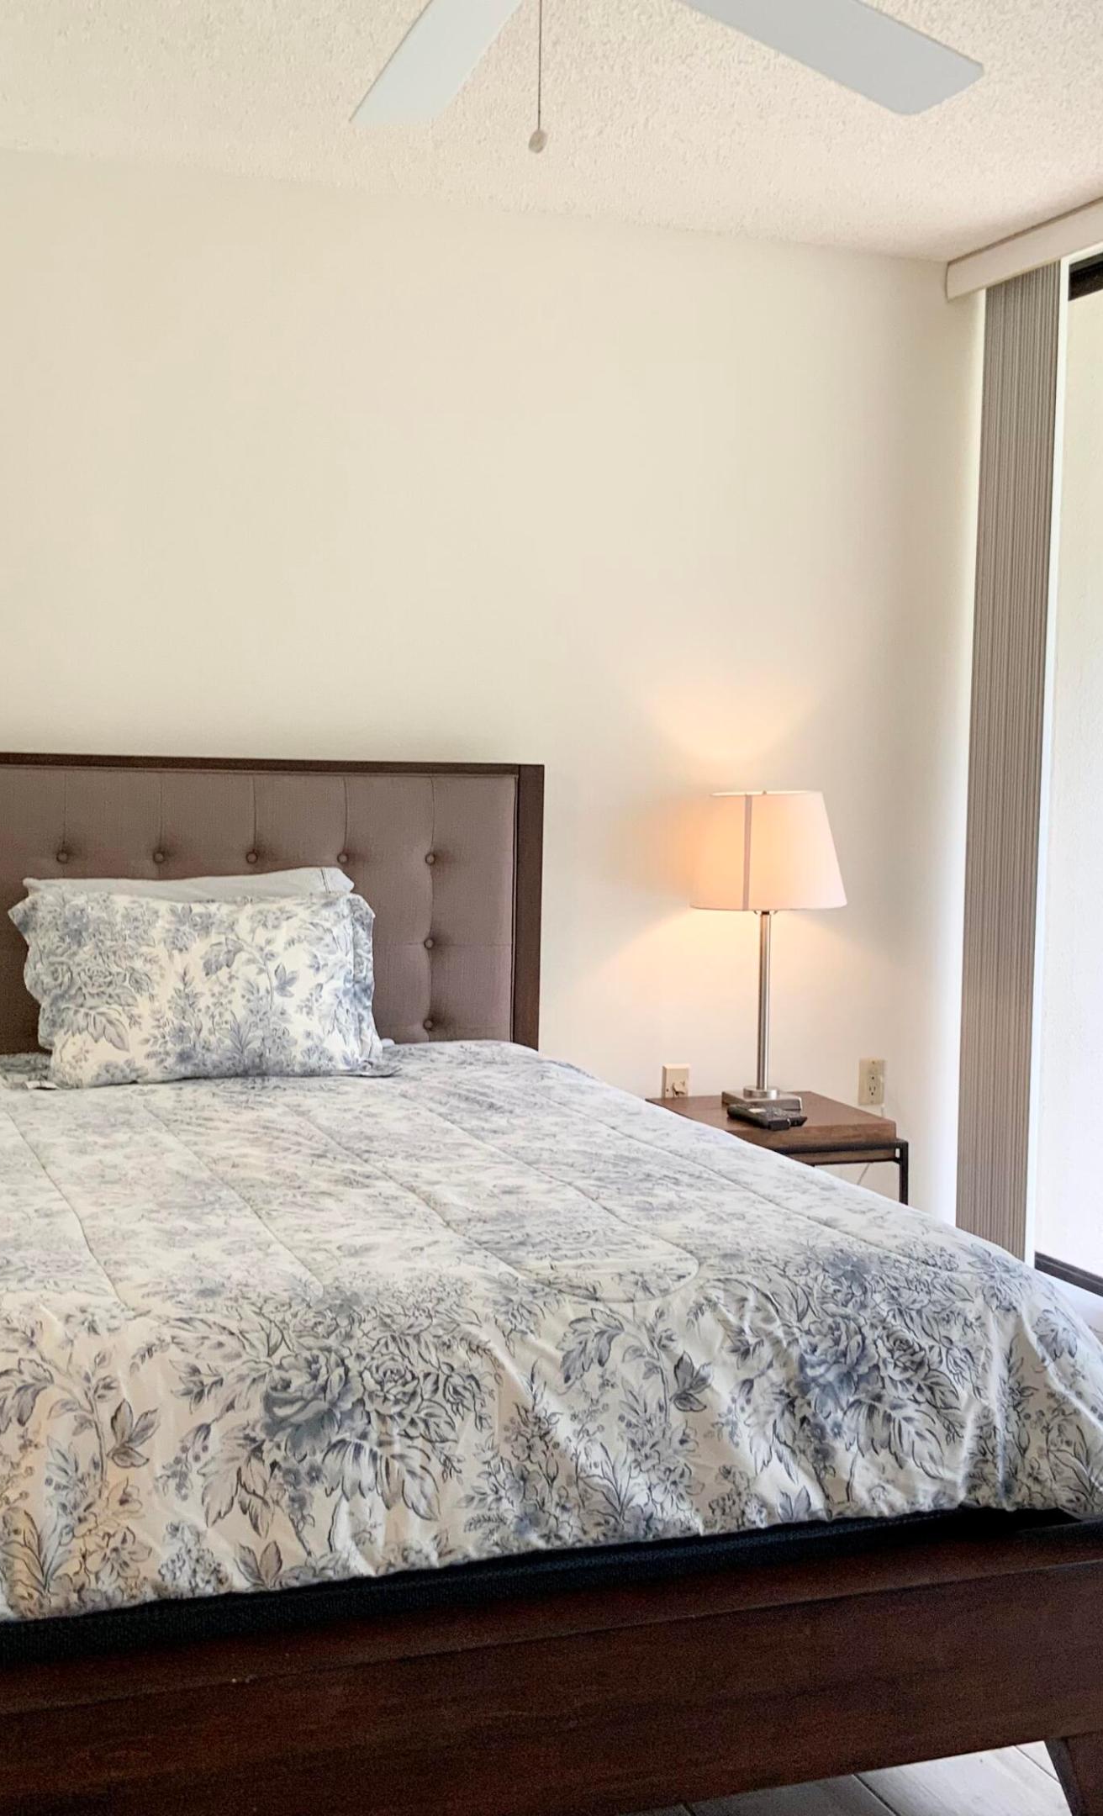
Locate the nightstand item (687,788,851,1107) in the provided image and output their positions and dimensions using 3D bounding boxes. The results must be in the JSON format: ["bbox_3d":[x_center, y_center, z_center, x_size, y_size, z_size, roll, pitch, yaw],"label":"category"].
[{"bbox_3d":[0.473,0.093,4.444,0.345,0.700,0.345,1,4,0],"label":"nightstand item"}]

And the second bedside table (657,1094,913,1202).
[{"bbox_3d":[0.473,0.701,4.448,0.460,0.512,0.460,-1,4,-20],"label":"second bedside table"}]

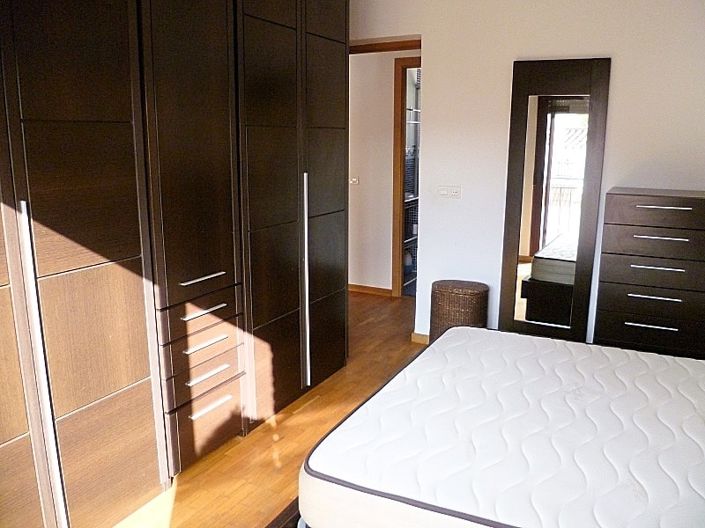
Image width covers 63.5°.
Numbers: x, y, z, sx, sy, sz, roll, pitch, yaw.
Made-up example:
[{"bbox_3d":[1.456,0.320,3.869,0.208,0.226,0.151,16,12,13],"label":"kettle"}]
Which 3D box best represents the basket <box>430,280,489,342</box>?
[{"bbox_3d":[0.702,0.396,3.779,0.370,0.515,0.330,7,14,27],"label":"basket"}]

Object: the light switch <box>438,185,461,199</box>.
[{"bbox_3d":[0.659,-0.483,3.841,0.155,0.087,0.013,7,14,27],"label":"light switch"}]

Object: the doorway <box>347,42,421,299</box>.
[{"bbox_3d":[0.191,-0.539,4.314,0.820,2.100,0.200,7,14,27],"label":"doorway"}]

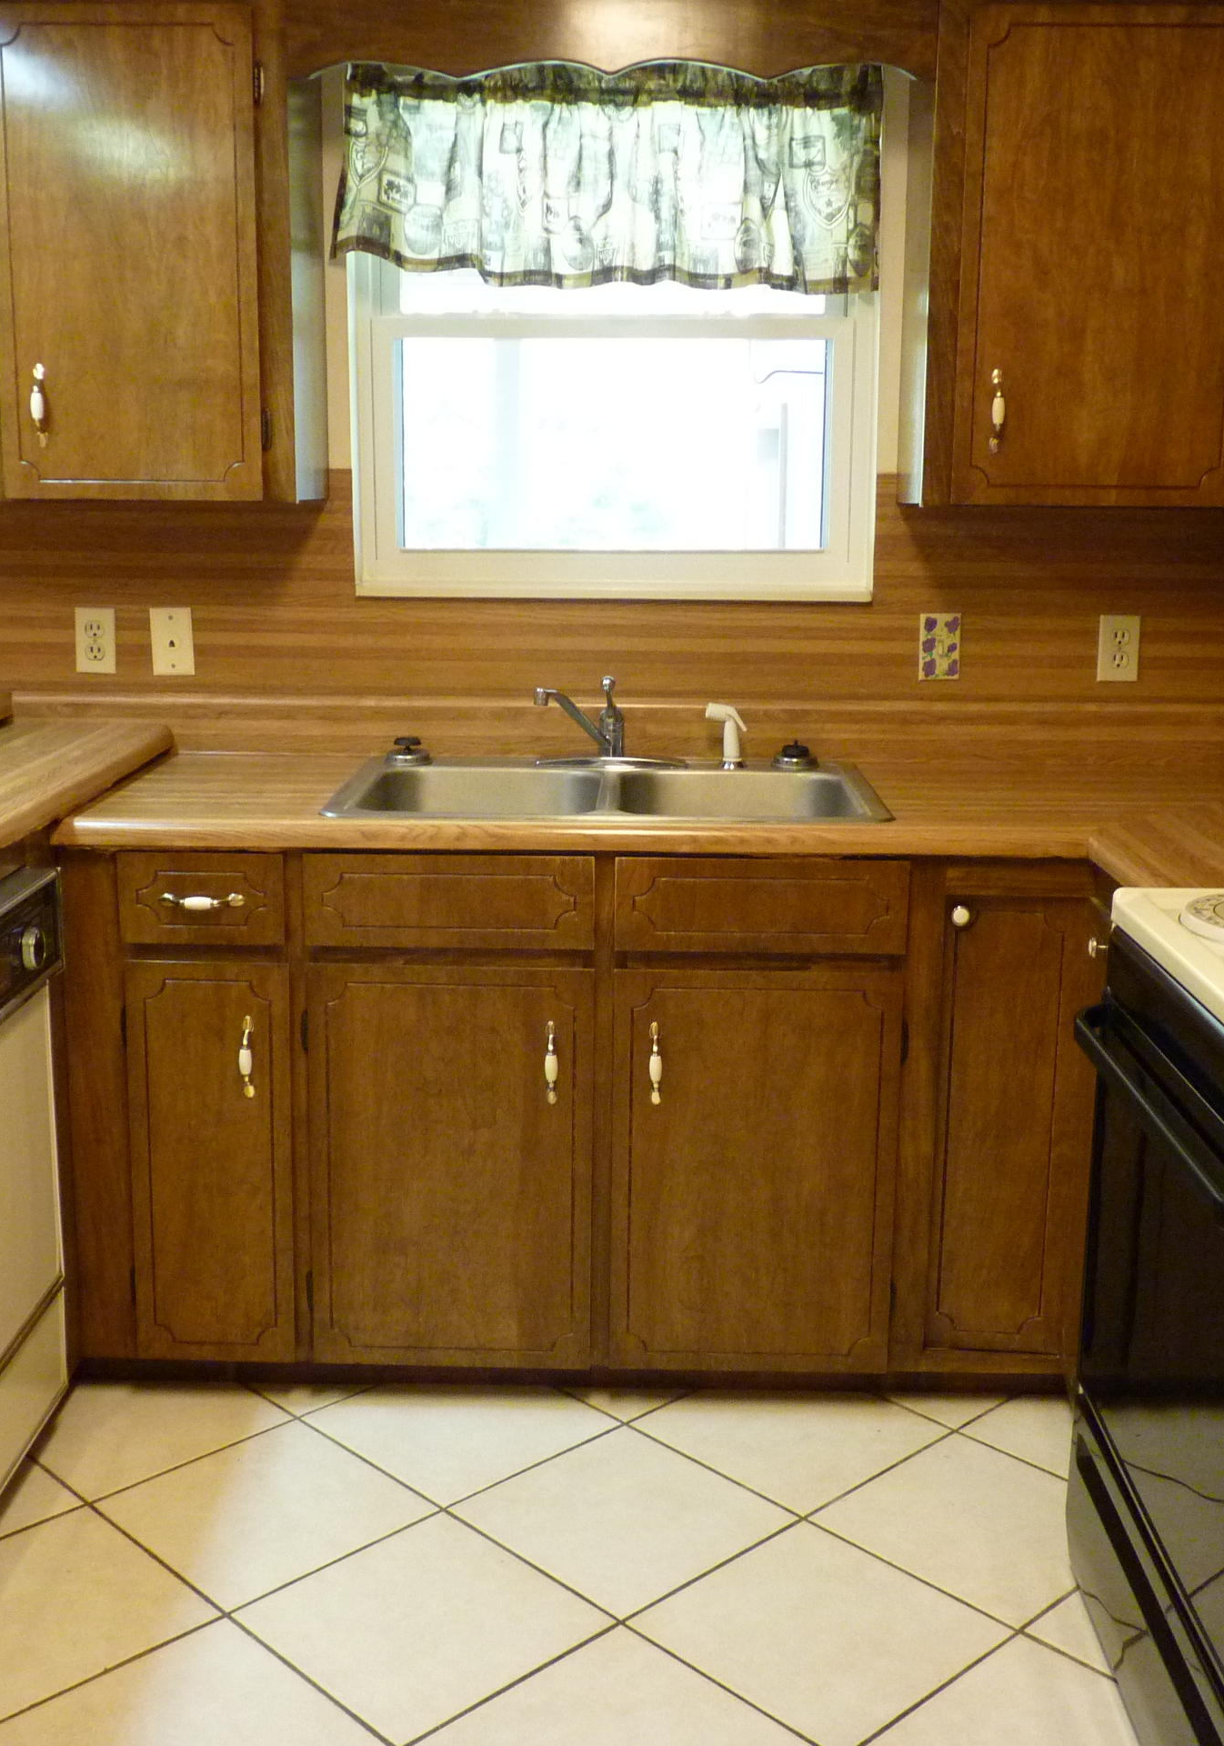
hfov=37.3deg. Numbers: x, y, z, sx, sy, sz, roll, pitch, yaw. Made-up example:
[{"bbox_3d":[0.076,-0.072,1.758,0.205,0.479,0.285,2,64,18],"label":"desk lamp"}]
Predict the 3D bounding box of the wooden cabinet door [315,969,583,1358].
[{"bbox_3d":[-0.236,0.439,2.687,0.417,0.625,0.020,1,12,1],"label":"wooden cabinet door"}]

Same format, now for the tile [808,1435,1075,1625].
[{"bbox_3d":[0.507,0.891,2.480,0.342,0.010,0.342,-11,16,-43],"label":"tile"}]

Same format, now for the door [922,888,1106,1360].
[{"bbox_3d":[0.571,0.366,2.608,0.216,0.693,0.025,1,12,0],"label":"door"}]

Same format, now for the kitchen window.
[{"bbox_3d":[0.005,-0.902,3.075,0.903,0.876,0.100,1,12,0],"label":"kitchen window"}]

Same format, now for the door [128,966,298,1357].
[{"bbox_3d":[-0.590,0.432,2.693,0.240,0.621,0.020,1,12,1],"label":"door"}]

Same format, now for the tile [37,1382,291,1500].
[{"bbox_3d":[-0.713,0.822,2.739,0.342,0.010,0.342,-11,16,-43],"label":"tile"}]

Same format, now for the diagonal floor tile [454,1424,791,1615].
[{"bbox_3d":[0.016,0.879,2.477,0.339,0.010,0.339,-11,16,-43],"label":"diagonal floor tile"}]

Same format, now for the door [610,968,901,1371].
[{"bbox_3d":[0.209,0.445,2.679,0.417,0.622,0.020,1,12,1],"label":"door"}]

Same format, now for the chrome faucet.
[{"bbox_3d":[-0.054,-0.238,2.954,0.050,0.138,0.200,11,16,40],"label":"chrome faucet"}]

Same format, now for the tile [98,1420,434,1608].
[{"bbox_3d":[-0.472,0.872,2.483,0.339,0.010,0.339,-11,16,-43],"label":"tile"}]

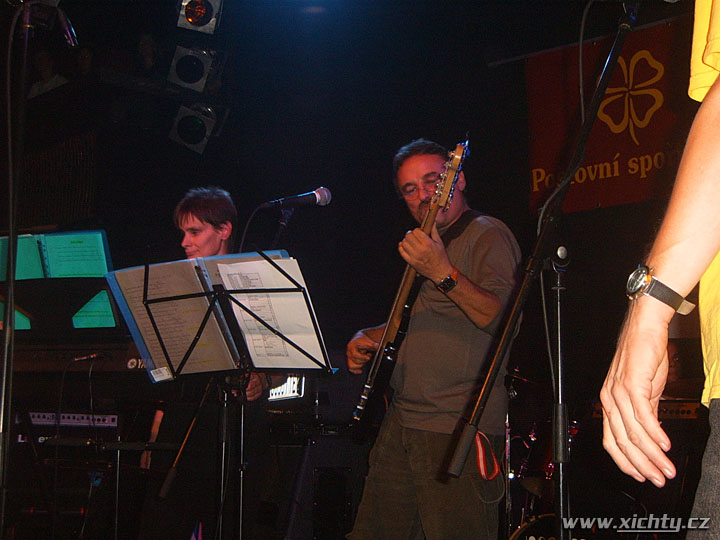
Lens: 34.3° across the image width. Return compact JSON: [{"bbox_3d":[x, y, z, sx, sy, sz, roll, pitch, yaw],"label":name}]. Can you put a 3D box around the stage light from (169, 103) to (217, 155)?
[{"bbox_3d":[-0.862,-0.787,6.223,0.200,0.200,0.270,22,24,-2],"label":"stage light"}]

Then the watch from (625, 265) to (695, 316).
[{"bbox_3d":[0.328,0.024,1.280,0.060,0.042,0.064,29,7,-15],"label":"watch"}]

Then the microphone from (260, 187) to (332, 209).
[{"bbox_3d":[-0.164,-0.184,3.100,0.185,0.051,0.051,-11,-3,-22],"label":"microphone"}]

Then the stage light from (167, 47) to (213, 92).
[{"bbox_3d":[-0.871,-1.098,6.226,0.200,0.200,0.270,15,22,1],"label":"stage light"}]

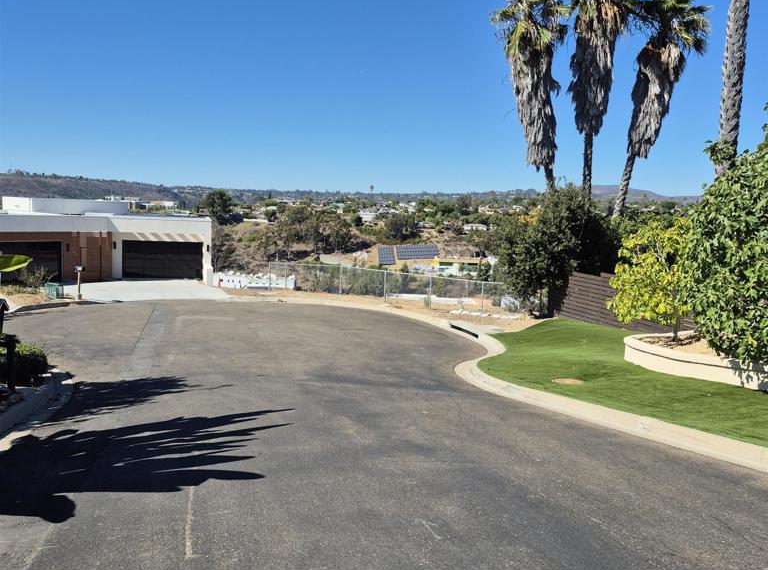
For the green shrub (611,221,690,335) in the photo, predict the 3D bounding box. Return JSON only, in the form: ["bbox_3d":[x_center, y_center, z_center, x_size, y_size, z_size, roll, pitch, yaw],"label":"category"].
[{"bbox_3d":[5.891,-0.162,15.000,1.900,2.510,1.850,3,8,21],"label":"green shrub"}]

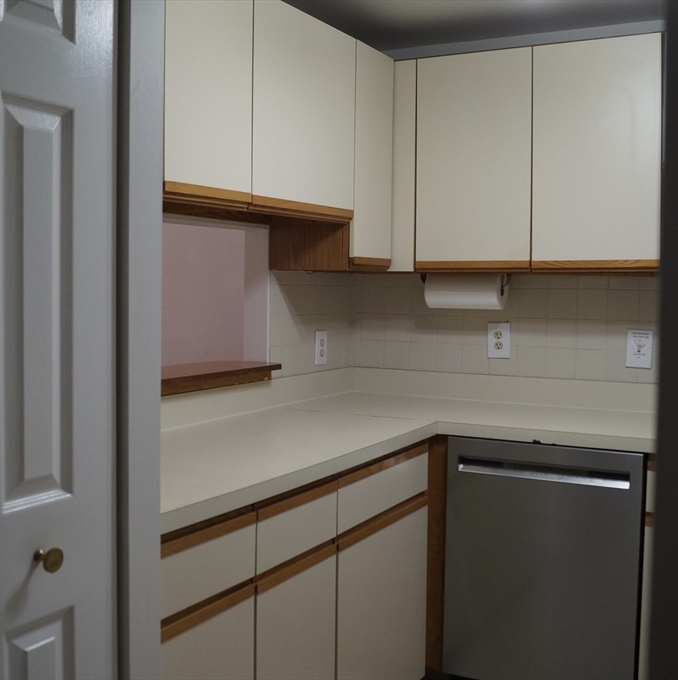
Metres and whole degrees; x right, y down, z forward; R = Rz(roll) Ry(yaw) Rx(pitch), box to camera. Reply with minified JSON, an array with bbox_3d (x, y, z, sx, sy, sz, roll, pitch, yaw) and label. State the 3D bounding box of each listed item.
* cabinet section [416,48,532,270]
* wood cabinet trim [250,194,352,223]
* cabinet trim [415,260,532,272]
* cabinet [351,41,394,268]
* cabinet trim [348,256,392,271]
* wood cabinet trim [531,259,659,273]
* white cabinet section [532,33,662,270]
[{"bbox_3d":[0.532,-0.612,3.049,0.418,0.741,0.322,2,4,29],"label":"cabinet section"},{"bbox_3d":[-0.099,-0.378,2.502,0.024,0.036,0.567,2,4,29],"label":"wood cabinet trim"},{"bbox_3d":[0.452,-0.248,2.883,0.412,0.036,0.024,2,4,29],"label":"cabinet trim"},{"bbox_3d":[-0.013,-0.607,2.927,0.304,0.733,0.281,2,4,29],"label":"cabinet"},{"bbox_3d":[0.105,-0.255,2.877,0.024,0.036,0.276,2,4,29],"label":"cabinet trim"},{"bbox_3d":[0.801,-0.233,2.683,0.407,0.036,0.024,2,4,29],"label":"wood cabinet trim"},{"bbox_3d":[0.891,-0.591,2.853,0.415,0.734,0.322,2,4,29],"label":"white cabinet section"}]

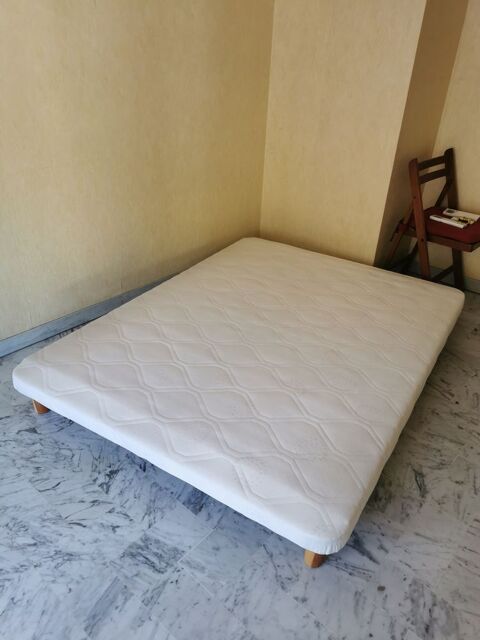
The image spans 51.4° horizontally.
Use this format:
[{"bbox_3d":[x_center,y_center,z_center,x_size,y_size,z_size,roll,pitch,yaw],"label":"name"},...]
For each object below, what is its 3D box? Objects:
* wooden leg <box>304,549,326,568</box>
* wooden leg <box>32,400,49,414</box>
[{"bbox_3d":[0.227,0.682,1.499,0.065,0.140,0.065,19,34,26],"label":"wooden leg"},{"bbox_3d":[-0.815,0.314,2.037,0.065,0.140,0.065,19,34,26],"label":"wooden leg"}]

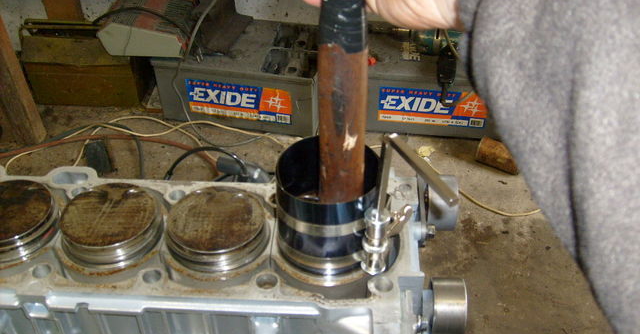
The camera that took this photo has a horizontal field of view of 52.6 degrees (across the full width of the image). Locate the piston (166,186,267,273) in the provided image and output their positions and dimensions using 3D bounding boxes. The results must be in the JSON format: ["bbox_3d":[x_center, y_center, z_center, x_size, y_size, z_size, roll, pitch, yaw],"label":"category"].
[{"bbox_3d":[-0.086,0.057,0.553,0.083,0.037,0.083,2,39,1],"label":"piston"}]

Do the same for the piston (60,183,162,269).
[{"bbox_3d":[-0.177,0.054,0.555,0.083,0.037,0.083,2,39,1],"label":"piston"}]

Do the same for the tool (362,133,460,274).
[{"bbox_3d":[0.066,0.047,0.463,0.035,0.135,0.090,-19,43,-23],"label":"tool"}]

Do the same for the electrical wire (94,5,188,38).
[{"bbox_3d":[-0.564,-0.456,2.027,0.326,0.099,0.080,7,38,8],"label":"electrical wire"}]

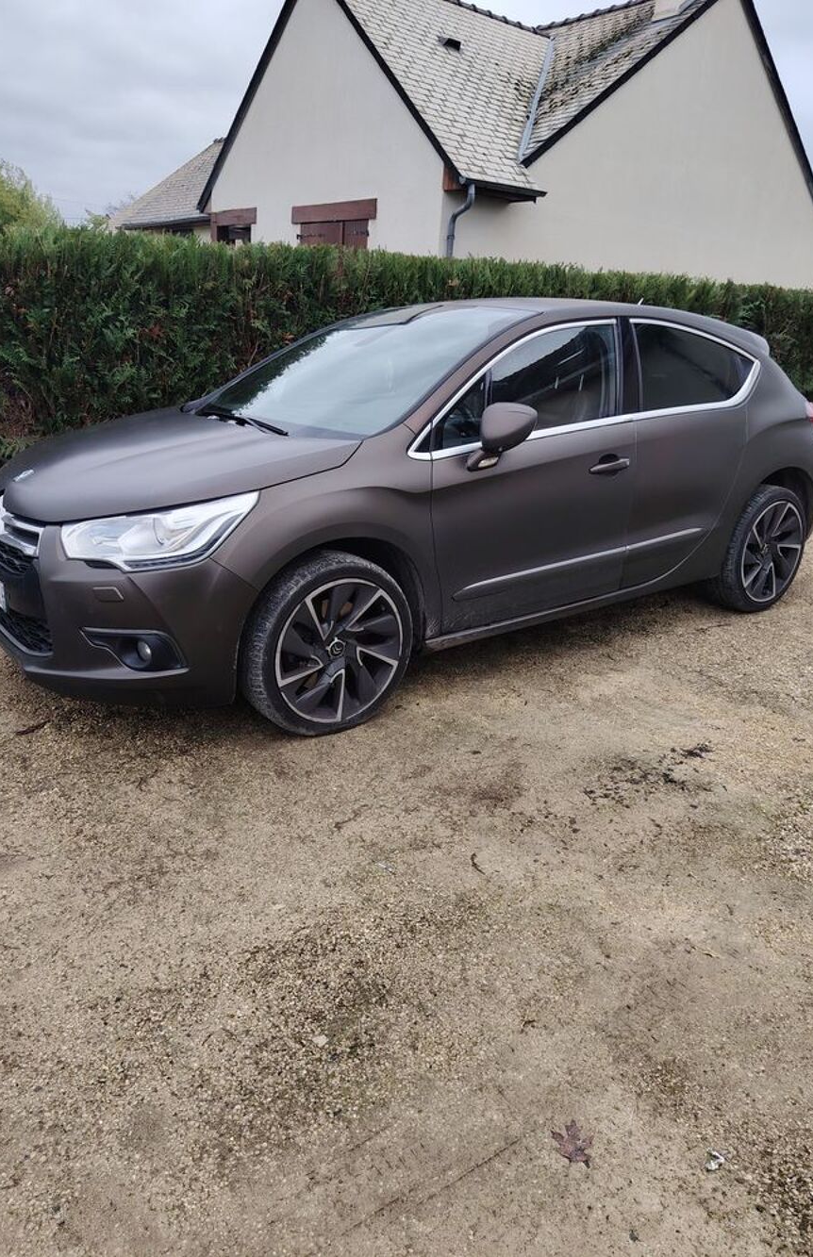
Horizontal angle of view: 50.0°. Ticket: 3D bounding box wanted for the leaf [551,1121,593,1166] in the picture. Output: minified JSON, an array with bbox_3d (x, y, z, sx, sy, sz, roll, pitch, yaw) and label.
[{"bbox_3d":[0.307,0.942,1.603,0.078,0.014,0.098,-1,19,-7],"label":"leaf"}]

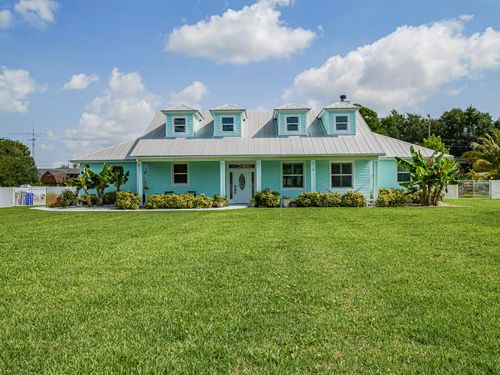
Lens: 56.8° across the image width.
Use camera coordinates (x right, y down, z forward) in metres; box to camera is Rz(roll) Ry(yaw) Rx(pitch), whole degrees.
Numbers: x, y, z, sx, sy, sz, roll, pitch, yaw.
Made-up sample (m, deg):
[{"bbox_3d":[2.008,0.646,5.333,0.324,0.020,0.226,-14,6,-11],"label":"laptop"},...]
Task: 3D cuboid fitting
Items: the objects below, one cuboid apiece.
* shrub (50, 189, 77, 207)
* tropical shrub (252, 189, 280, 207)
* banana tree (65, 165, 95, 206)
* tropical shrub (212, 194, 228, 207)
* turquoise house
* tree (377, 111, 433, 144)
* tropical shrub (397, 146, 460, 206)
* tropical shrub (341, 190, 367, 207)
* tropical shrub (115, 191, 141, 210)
[{"bbox_3d":[-10.664,0.616,26.500,1.430,1.060,1.400,0,0,1],"label":"shrub"},{"bbox_3d":[0.910,0.593,24.900,1.470,0.970,1.400,0,0,1],"label":"tropical shrub"},{"bbox_3d":[-10.181,-0.134,27.600,1.790,2.480,1.700,0,0,1],"label":"banana tree"},{"bbox_3d":[-1.581,0.727,24.900,0.880,0.720,0.850,0,0,1],"label":"tropical shrub"},{"bbox_3d":[0.650,-2.150,31.000,23.600,6.800,12.200,0,0,1],"label":"turquoise house"},{"bbox_3d":[20.860,-4.400,62.000,7.800,11.200,7.500,0,0,1],"label":"tree"},{"bbox_3d":[10.234,-0.636,26.500,3.670,3.430,3.100,0,0,1],"label":"tropical shrub"},{"bbox_3d":[5.597,0.620,24.900,1.390,0.920,1.300,0,0,1],"label":"tropical shrub"},{"bbox_3d":[-6.551,0.692,24.800,1.350,0.980,1.300,0,0,1],"label":"tropical shrub"}]

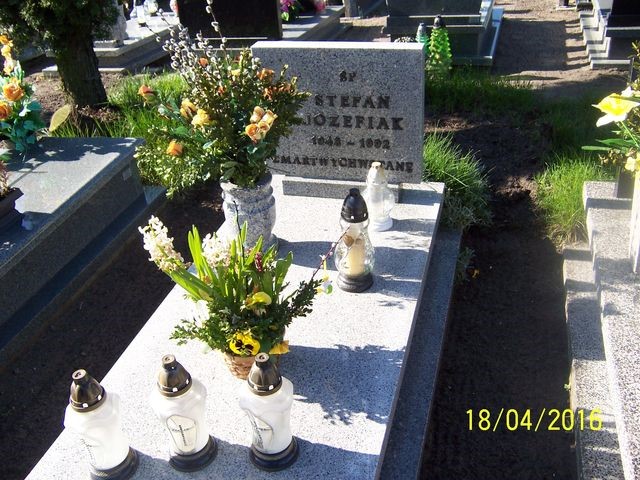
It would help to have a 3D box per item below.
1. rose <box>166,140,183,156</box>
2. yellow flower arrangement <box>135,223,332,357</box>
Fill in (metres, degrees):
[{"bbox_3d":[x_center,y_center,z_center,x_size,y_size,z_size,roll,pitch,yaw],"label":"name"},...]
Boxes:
[{"bbox_3d":[-0.459,-0.288,1.923,0.052,0.052,0.052,-4,32,1],"label":"rose"},{"bbox_3d":[-0.211,0.121,1.508,0.430,0.330,0.310,5,33,15],"label":"yellow flower arrangement"}]

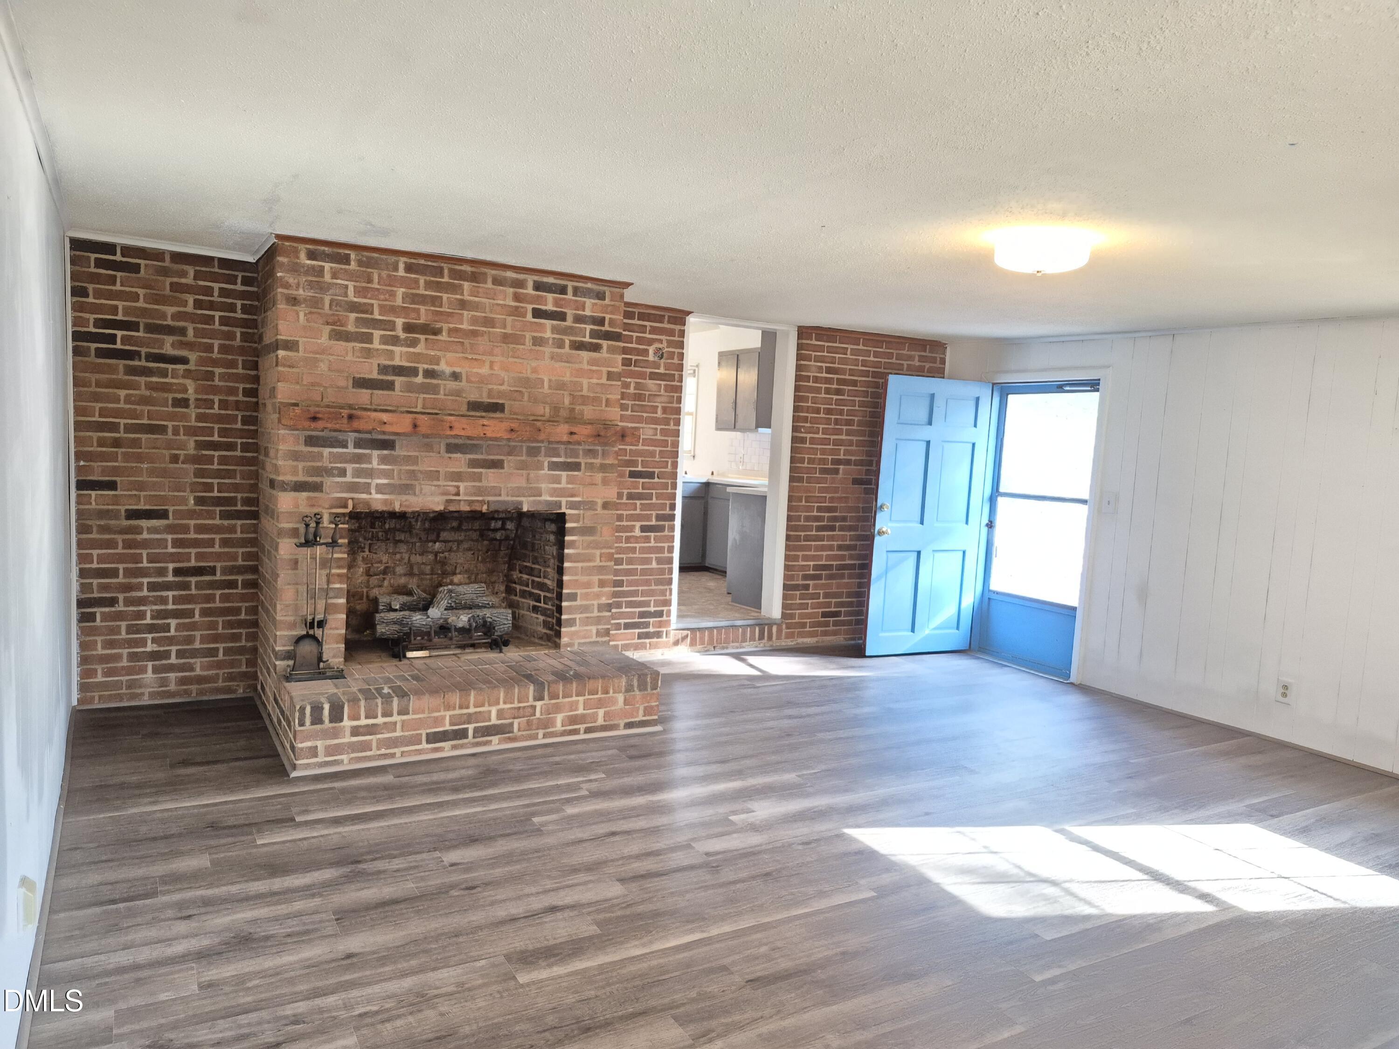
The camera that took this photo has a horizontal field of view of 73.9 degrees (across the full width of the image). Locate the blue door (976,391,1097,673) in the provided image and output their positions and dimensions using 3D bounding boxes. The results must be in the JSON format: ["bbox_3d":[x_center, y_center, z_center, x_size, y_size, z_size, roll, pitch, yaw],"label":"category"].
[{"bbox_3d":[2.443,0.011,6.722,0.150,2.059,0.909,0,6,-32],"label":"blue door"}]

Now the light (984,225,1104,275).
[{"bbox_3d":[1.306,-1.044,3.555,0.360,0.105,0.360,3,5,0],"label":"light"}]

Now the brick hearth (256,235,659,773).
[{"bbox_3d":[-1.235,-0.173,4.862,1.796,2.357,1.273,0,6,-32],"label":"brick hearth"}]

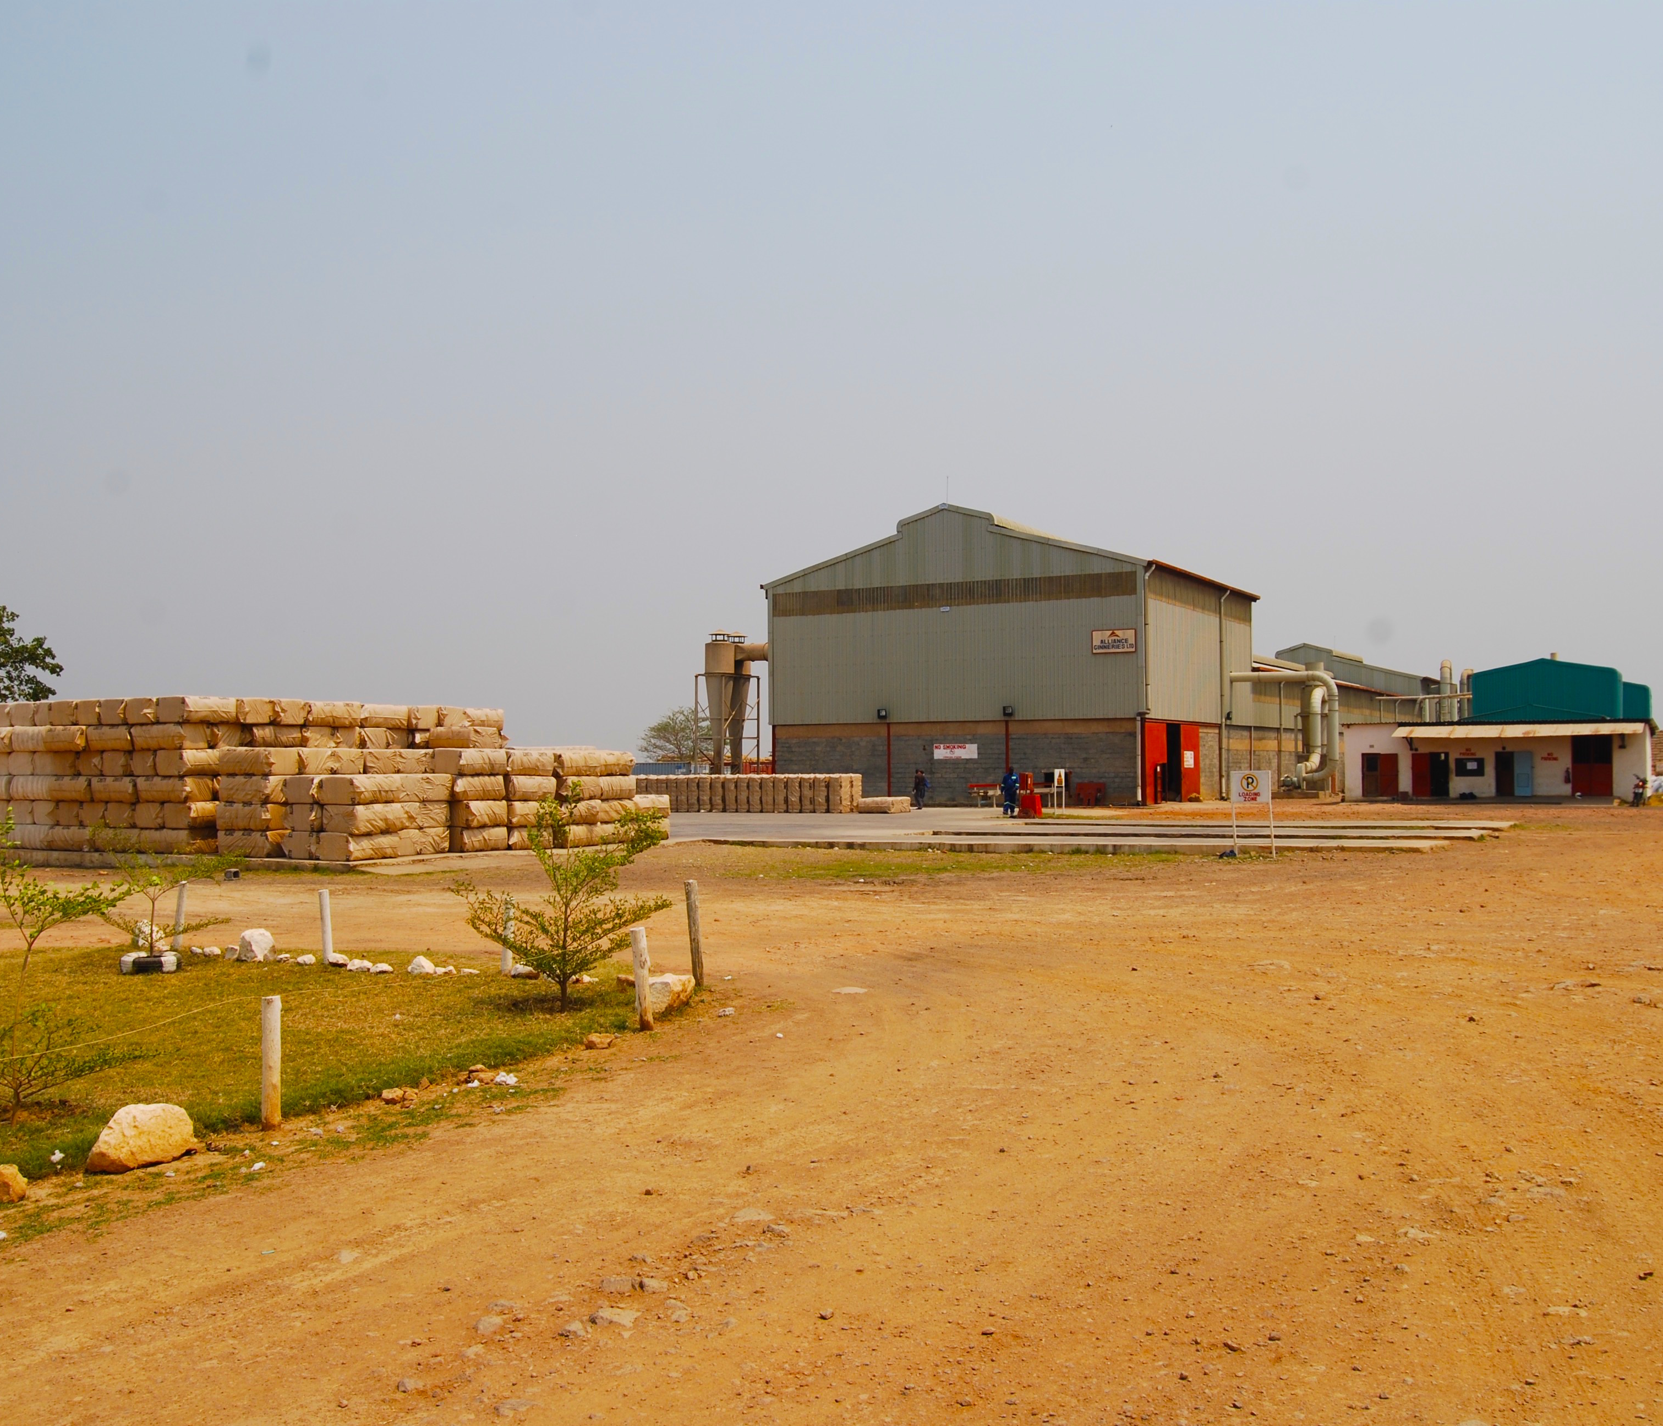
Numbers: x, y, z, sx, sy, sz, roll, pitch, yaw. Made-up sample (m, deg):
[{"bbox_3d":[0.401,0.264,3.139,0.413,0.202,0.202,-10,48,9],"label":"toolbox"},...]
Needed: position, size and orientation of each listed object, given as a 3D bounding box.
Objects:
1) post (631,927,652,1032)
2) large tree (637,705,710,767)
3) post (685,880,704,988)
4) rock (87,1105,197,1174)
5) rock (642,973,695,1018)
[{"bbox_3d":[-1.342,1.881,11.390,0.100,0.725,0.100,-5,-2,0],"label":"post"},{"bbox_3d":[-12.431,2.959,134.974,8.200,7.040,8.000,0,-2,0],"label":"large tree"},{"bbox_3d":[-1.144,1.864,13.581,0.100,0.900,0.100,-5,-2,0],"label":"post"},{"bbox_3d":[-3.260,1.996,7.571,0.460,0.260,0.340,1,-2,-30],"label":"rock"},{"bbox_3d":[-1.270,2.149,12.391,0.390,0.260,0.360,1,-2,-30],"label":"rock"}]

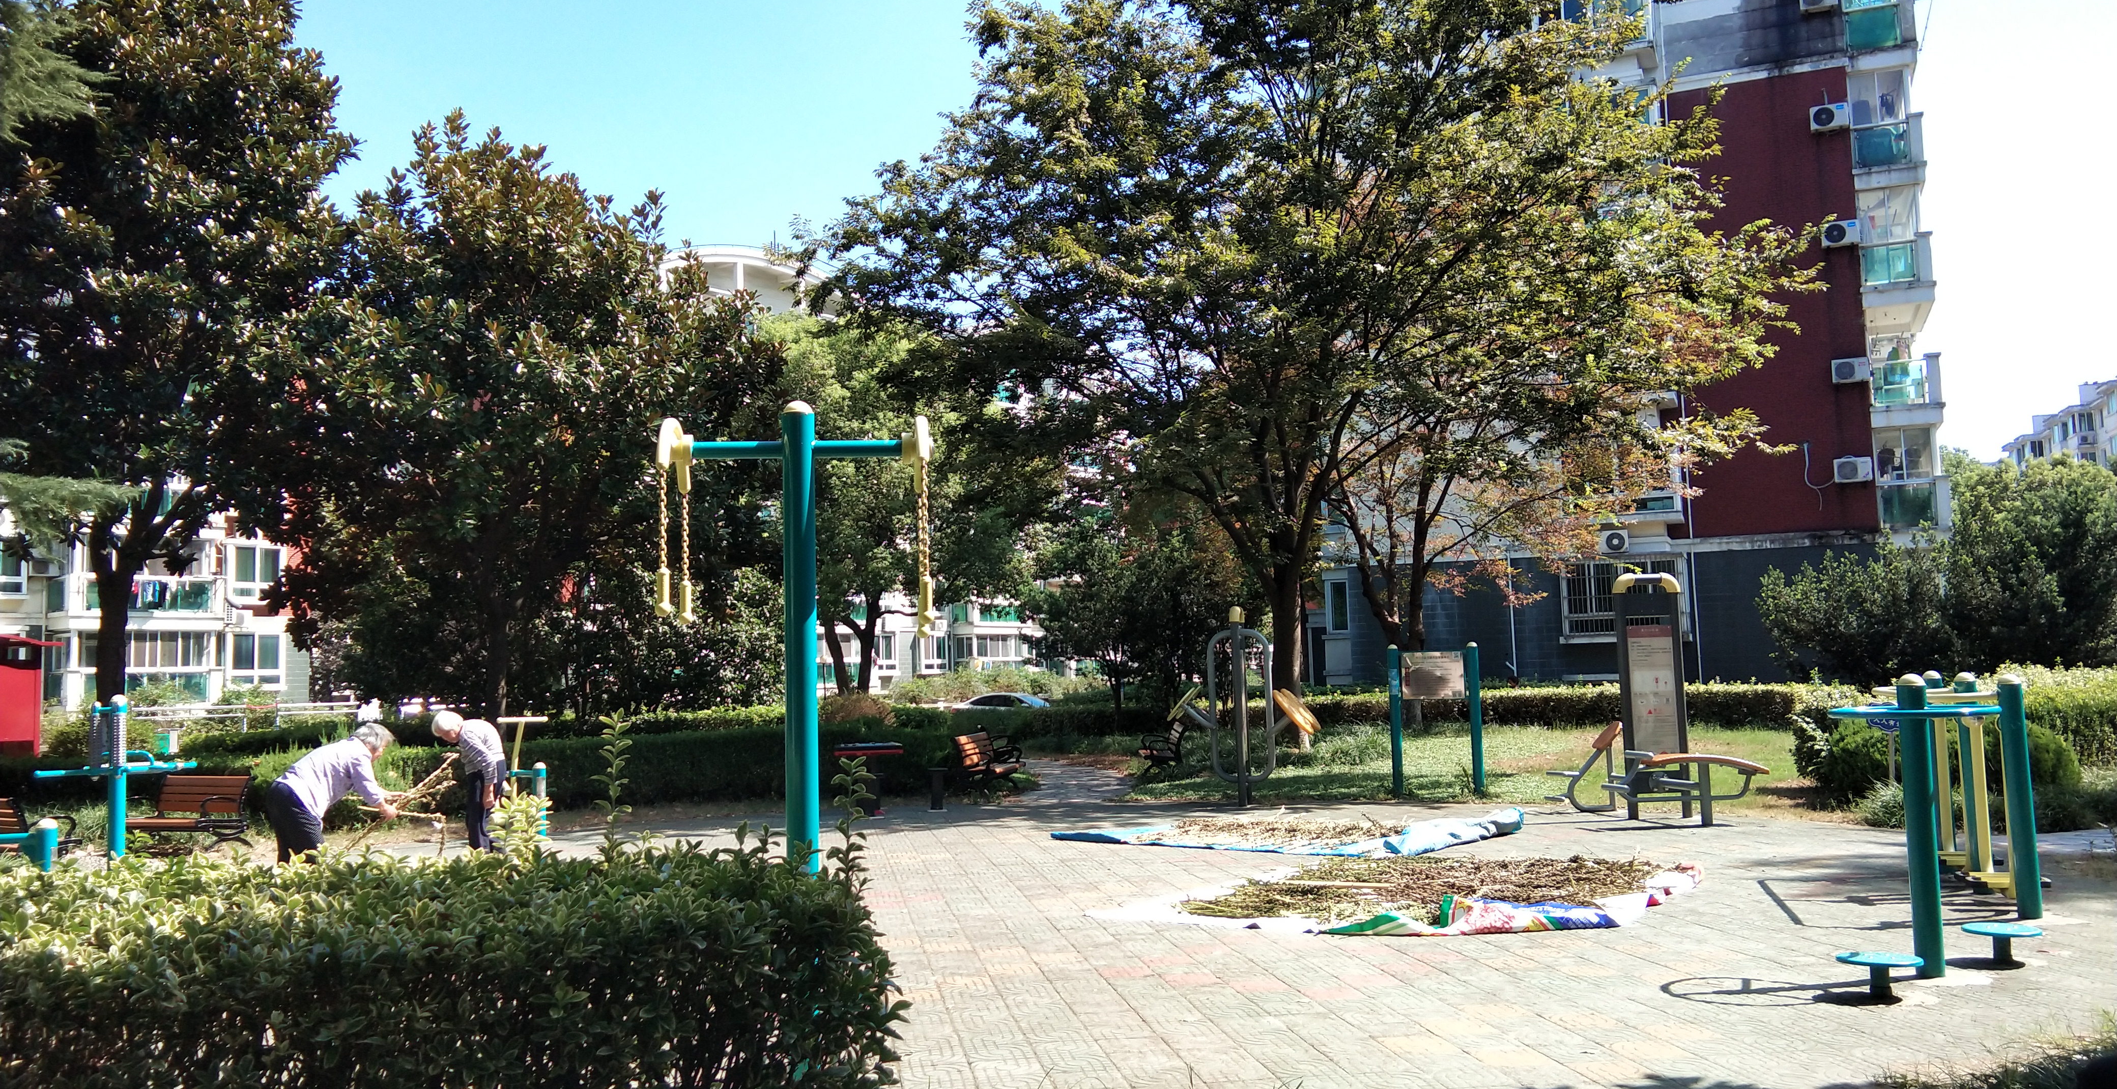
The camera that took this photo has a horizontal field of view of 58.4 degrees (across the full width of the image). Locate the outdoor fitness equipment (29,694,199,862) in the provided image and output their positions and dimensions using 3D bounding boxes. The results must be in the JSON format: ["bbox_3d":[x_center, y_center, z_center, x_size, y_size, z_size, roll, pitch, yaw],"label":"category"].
[{"bbox_3d":[-6.288,1.757,12.624,1.050,1.500,0.750,1,-5,-35],"label":"outdoor fitness equipment"}]

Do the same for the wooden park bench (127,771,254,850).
[{"bbox_3d":[-8.117,2.512,17.588,1.300,0.800,0.630,-4,-4,27],"label":"wooden park bench"}]

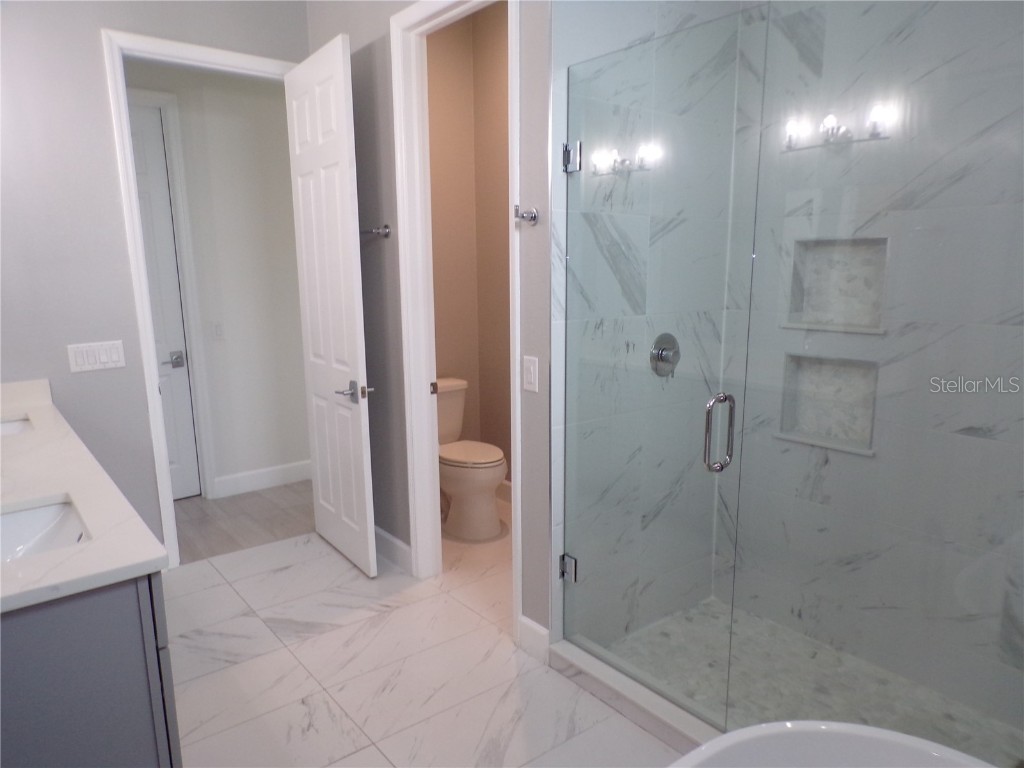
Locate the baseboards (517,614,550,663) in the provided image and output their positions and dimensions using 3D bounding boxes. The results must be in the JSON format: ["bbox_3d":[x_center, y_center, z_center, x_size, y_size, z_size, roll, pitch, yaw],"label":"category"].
[{"bbox_3d":[0.093,0.991,2.758,0.015,0.142,0.172,-9,13,-38],"label":"baseboards"}]

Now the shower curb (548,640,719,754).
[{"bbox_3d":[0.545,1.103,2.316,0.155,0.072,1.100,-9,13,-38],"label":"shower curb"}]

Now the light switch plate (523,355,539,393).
[{"bbox_3d":[0.067,-0.036,2.596,0.008,0.124,0.079,-9,13,-38],"label":"light switch plate"}]

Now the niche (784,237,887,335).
[{"bbox_3d":[1.260,-0.377,2.728,0.105,0.350,0.390,-9,13,-38],"label":"niche"}]

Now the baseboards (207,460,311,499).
[{"bbox_3d":[-1.645,0.633,4.840,0.780,0.132,0.015,-9,13,-38],"label":"baseboards"}]

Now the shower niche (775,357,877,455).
[{"bbox_3d":[1.264,0.067,2.808,0.105,0.350,0.390,-9,13,-38],"label":"shower niche"}]

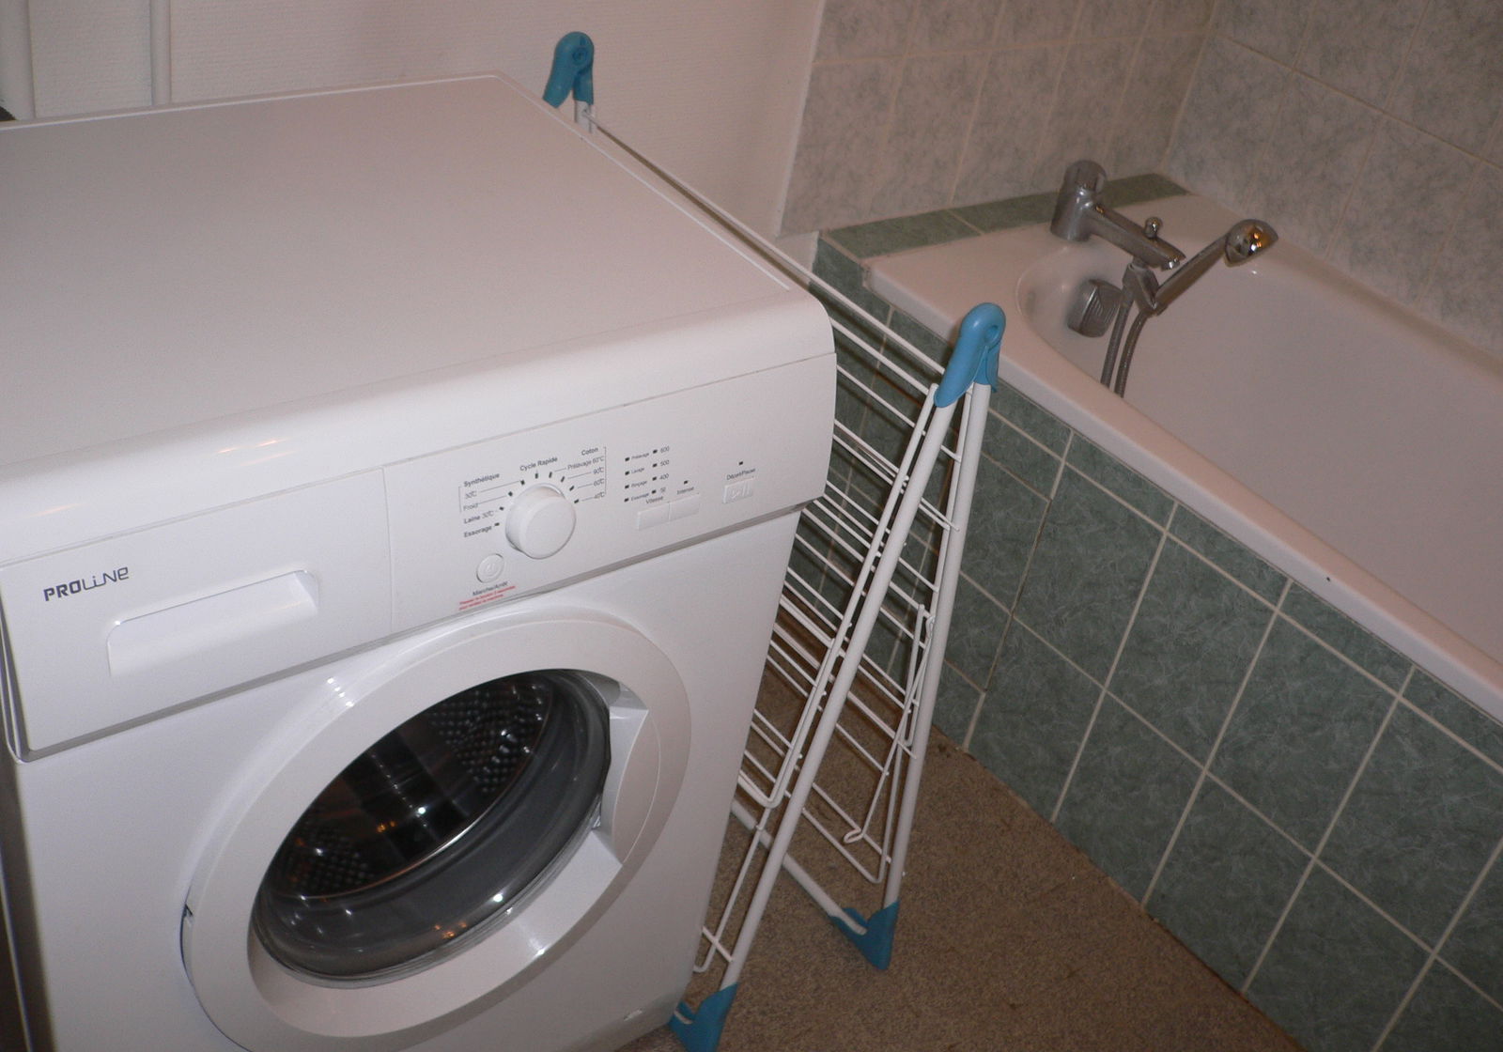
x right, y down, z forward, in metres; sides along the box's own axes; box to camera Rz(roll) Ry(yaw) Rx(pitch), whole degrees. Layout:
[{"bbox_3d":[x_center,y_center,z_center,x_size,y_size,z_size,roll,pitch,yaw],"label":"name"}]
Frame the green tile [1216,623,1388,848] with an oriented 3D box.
[{"bbox_3d":[0.579,0.221,1.609,0.009,0.227,0.148,-18,44,-35],"label":"green tile"}]

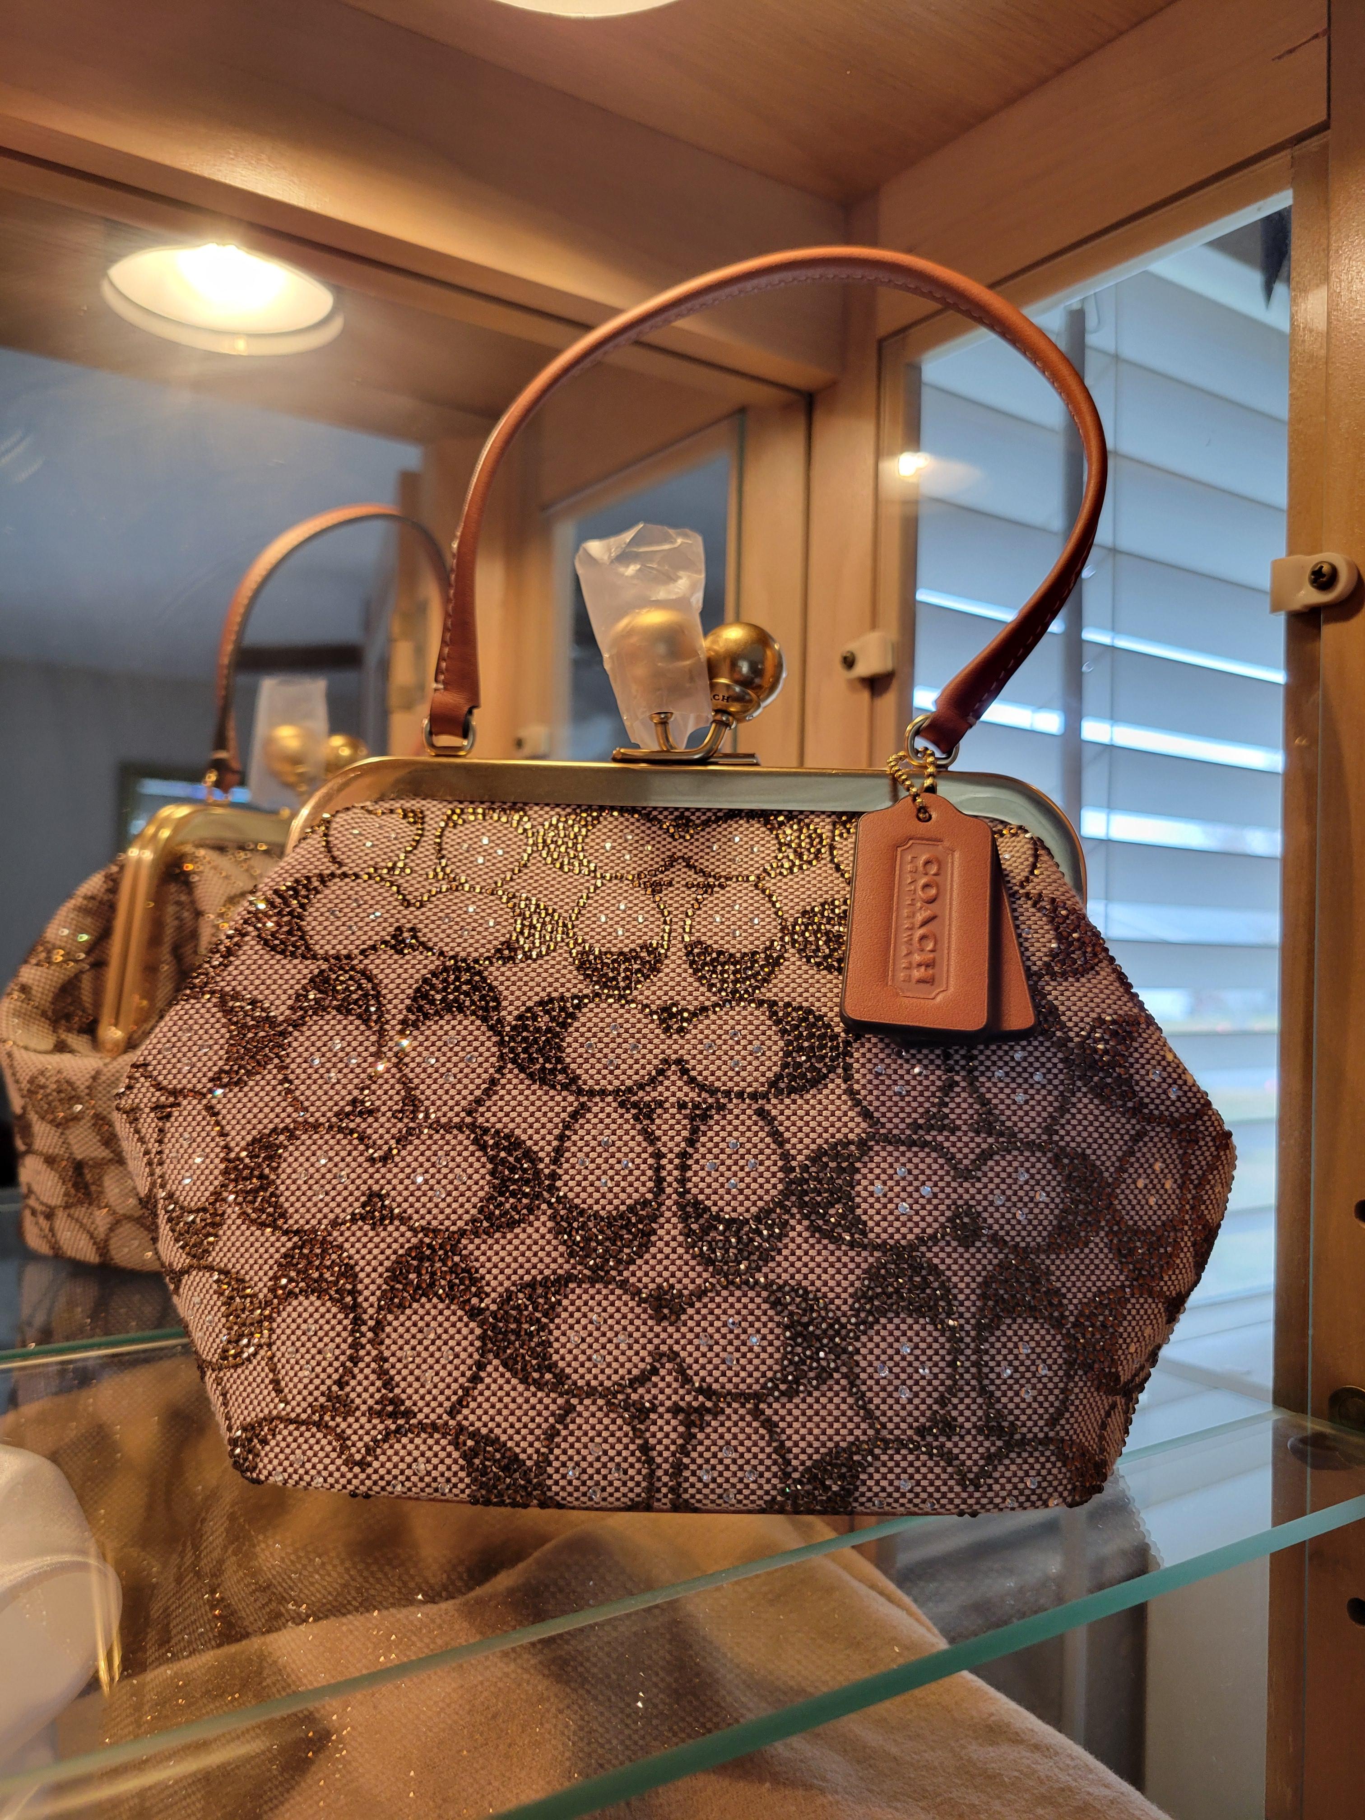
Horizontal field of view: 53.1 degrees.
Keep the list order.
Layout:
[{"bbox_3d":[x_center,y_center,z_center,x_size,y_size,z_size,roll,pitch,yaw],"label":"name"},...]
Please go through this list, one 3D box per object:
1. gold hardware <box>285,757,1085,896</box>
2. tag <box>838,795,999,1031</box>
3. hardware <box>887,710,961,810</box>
[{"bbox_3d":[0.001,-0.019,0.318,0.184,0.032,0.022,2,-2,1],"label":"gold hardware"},{"bbox_3d":[0.052,-0.001,0.296,0.030,0.052,0.005,5,-18,0],"label":"tag"},{"bbox_3d":[0.055,-0.034,0.313,0.017,0.022,0.009,1,-1,1],"label":"hardware"}]

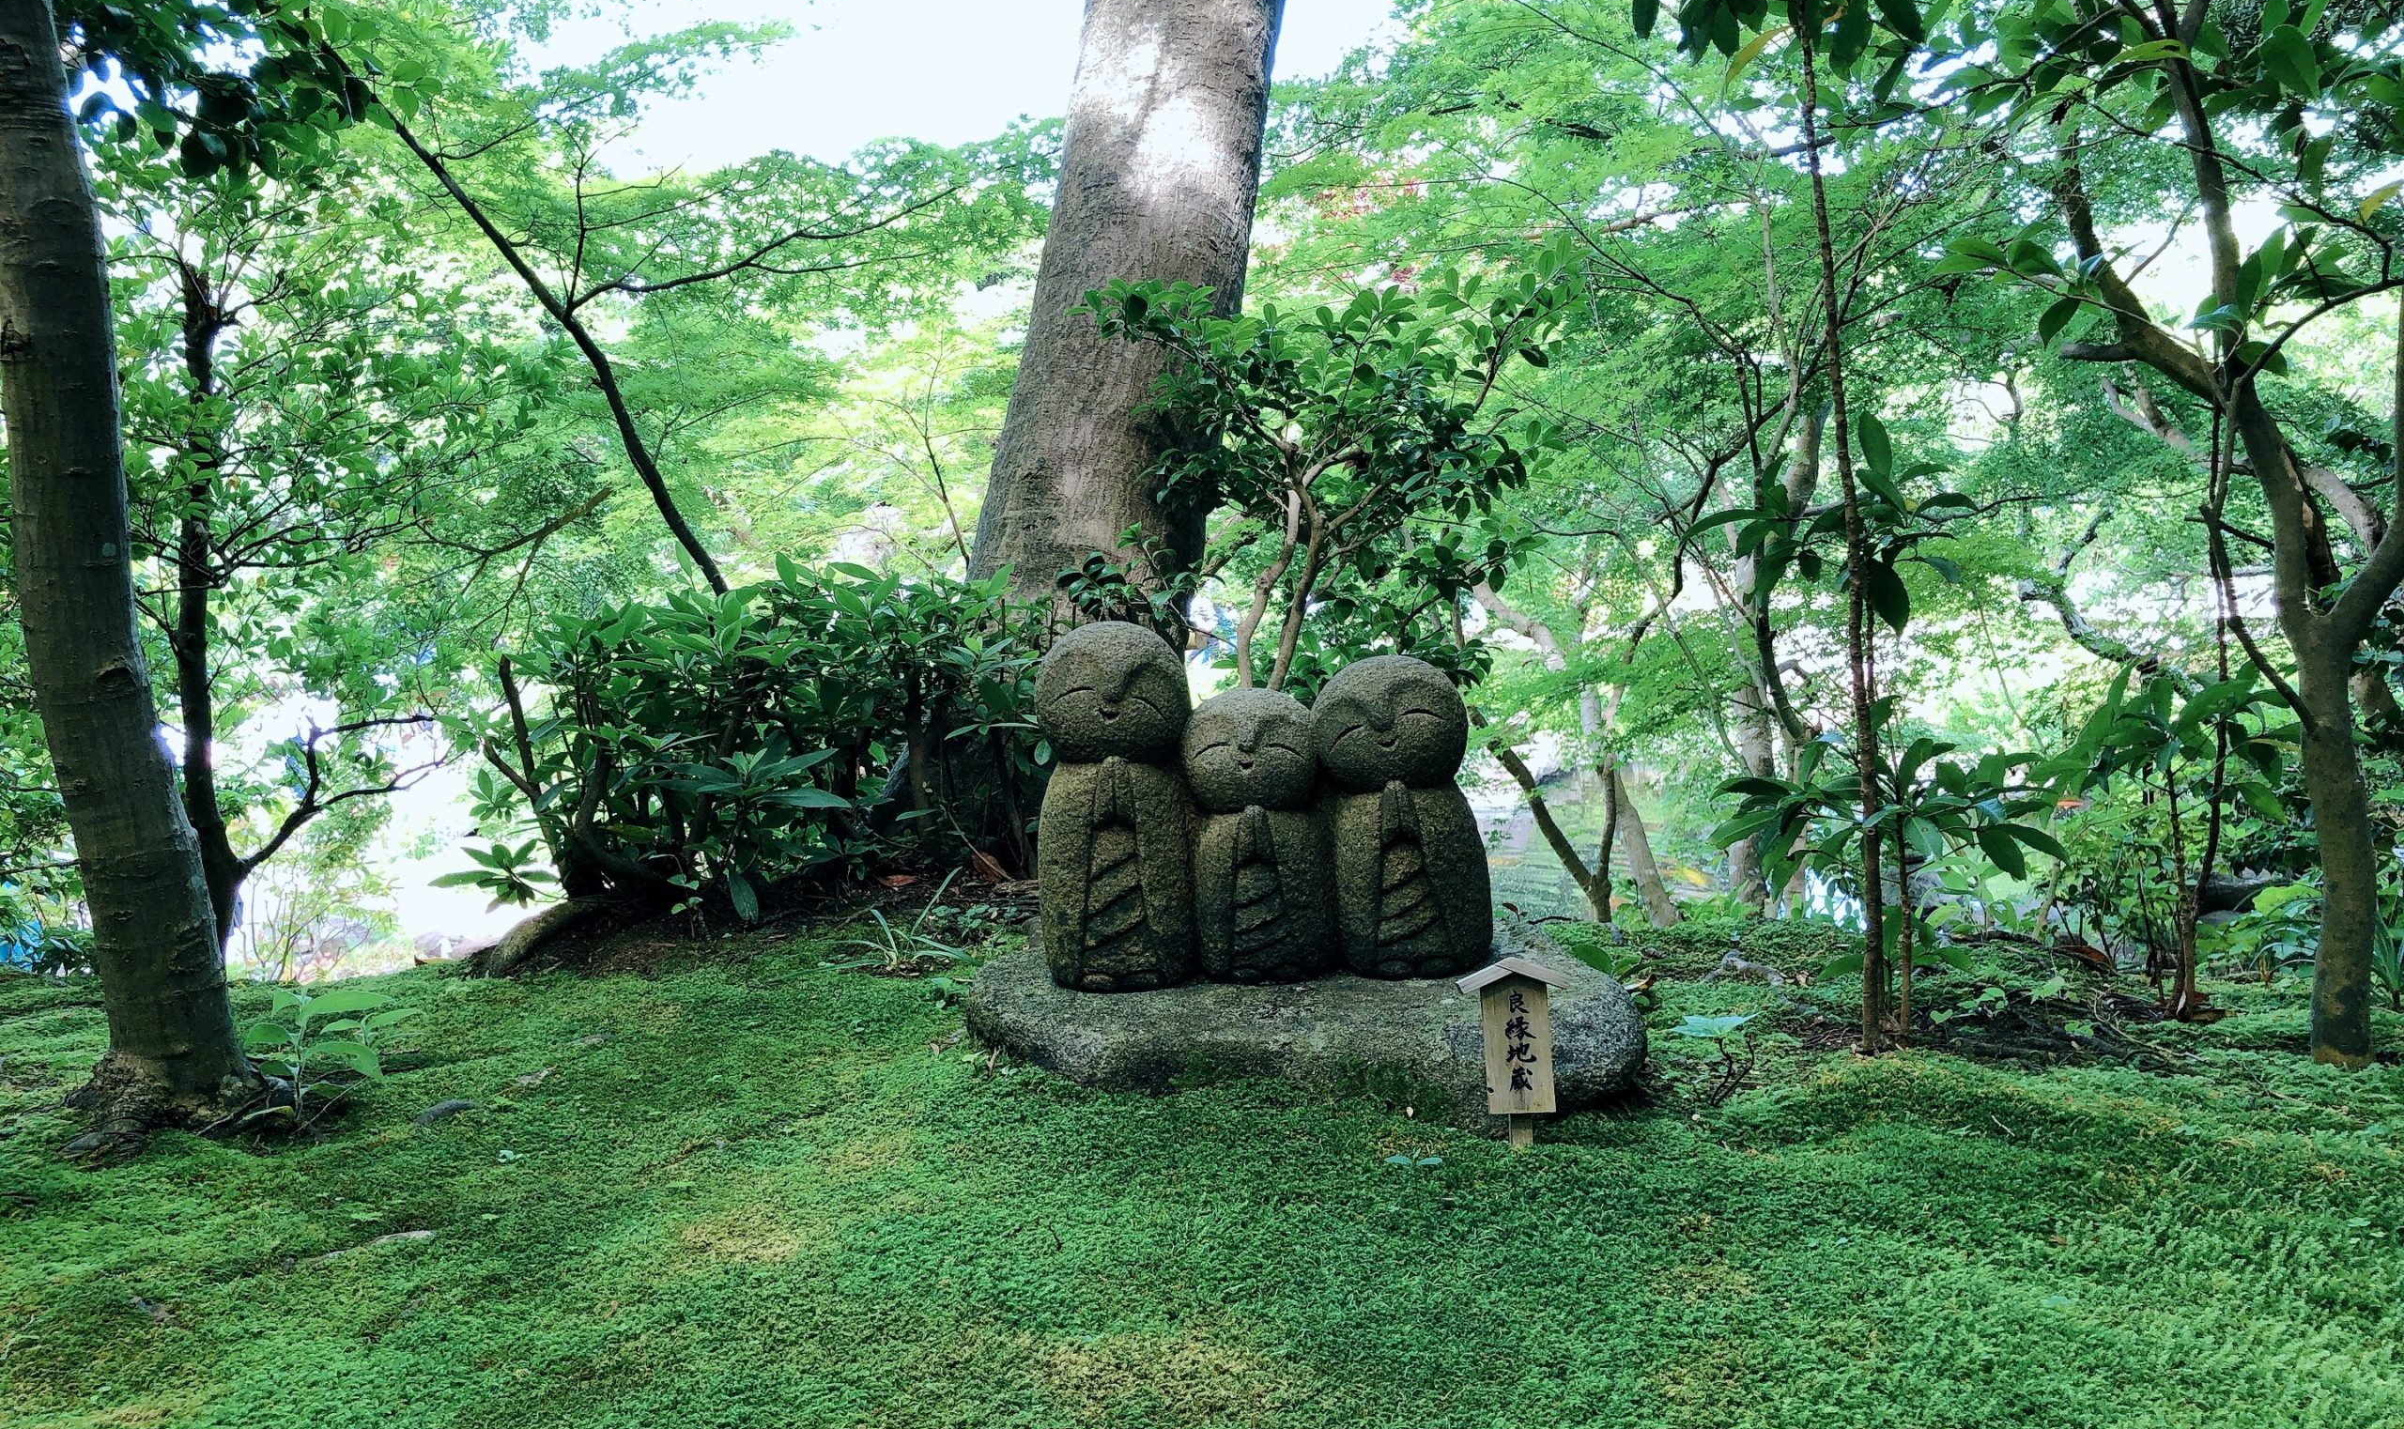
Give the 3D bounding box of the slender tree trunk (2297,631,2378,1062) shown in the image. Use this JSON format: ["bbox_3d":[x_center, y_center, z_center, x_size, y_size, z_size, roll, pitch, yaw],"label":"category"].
[{"bbox_3d":[1.842,0.217,3.150,0.115,0.700,0.100,1,4,30],"label":"slender tree trunk"}]

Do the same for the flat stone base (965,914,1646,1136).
[{"bbox_3d":[0.169,0.480,3.040,1.030,0.190,0.640,-1,3,0],"label":"flat stone base"}]

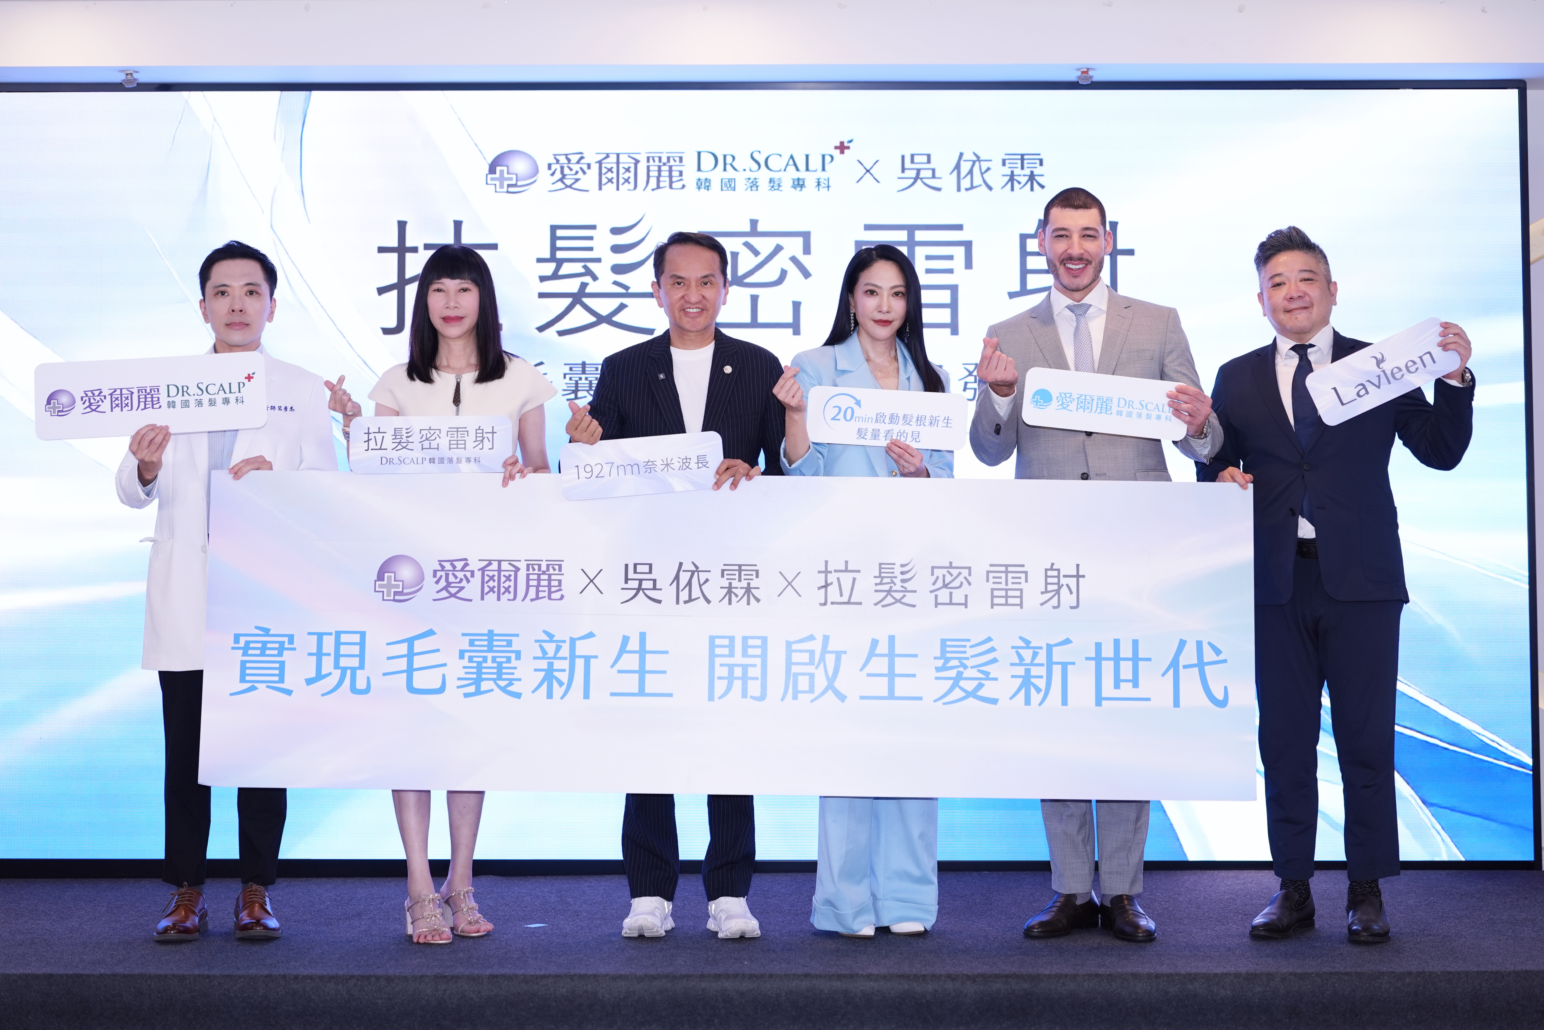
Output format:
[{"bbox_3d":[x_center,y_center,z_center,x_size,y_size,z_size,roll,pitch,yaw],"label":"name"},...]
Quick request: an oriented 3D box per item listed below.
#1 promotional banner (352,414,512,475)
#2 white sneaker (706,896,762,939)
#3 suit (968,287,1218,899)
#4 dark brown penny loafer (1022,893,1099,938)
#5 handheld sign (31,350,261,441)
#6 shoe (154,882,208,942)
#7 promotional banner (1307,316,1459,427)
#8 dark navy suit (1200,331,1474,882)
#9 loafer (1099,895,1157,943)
[{"bbox_3d":[-0.811,-0.167,6.631,0.390,0.135,0.010,0,-8,-3],"label":"promotional banner"},{"bbox_3d":[-0.101,0.973,6.854,0.110,0.108,0.295,1,-4,-10],"label":"white sneaker"},{"bbox_3d":[0.785,0.186,6.835,0.600,1.505,0.420,0,-4,4],"label":"suit"},{"bbox_3d":[0.699,0.959,6.716,0.105,0.100,0.295,-3,-5,31],"label":"dark brown penny loafer"},{"bbox_3d":[-1.478,-0.279,6.639,0.543,0.187,0.010,-2,-8,-11],"label":"handheld sign"},{"bbox_3d":[-1.422,0.960,6.764,0.108,0.120,0.295,0,-4,-4],"label":"shoe"},{"bbox_3d":[1.449,-0.339,6.620,0.372,0.138,0.012,-25,-4,14],"label":"promotional banner"},{"bbox_3d":[1.373,0.221,6.773,0.660,1.340,0.380,0,-4,7],"label":"dark navy suit"},{"bbox_3d":[0.839,0.950,6.602,0.105,0.100,0.295,1,-4,-8],"label":"loafer"}]

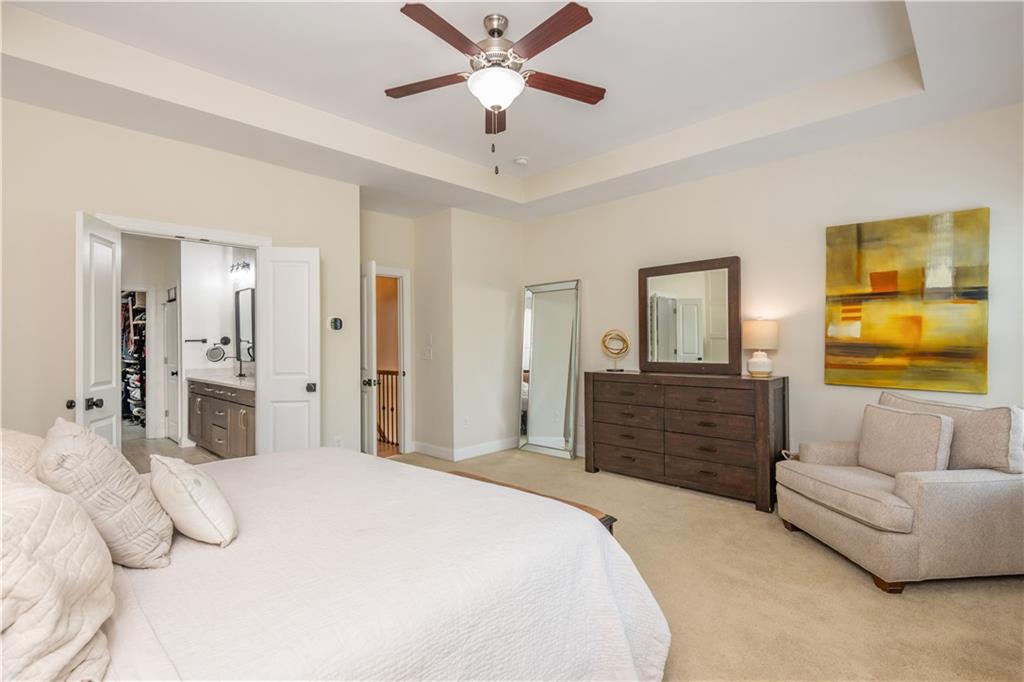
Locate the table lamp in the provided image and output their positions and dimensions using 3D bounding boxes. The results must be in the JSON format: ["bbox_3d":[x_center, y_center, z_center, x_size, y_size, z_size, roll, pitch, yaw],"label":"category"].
[{"bbox_3d":[1.968,0.054,3.831,0.245,0.470,0.245,-1,0,44],"label":"table lamp"}]

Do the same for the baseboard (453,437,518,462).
[{"bbox_3d":[-0.242,1.215,5.542,0.020,0.150,1.080,-1,0,44],"label":"baseboard"}]

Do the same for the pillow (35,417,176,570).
[{"bbox_3d":[-1.221,0.433,1.442,0.480,0.470,0.180,-1,28,42],"label":"pillow"}]

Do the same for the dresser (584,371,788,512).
[{"bbox_3d":[1.482,0.783,4.311,1.645,0.977,0.497,-1,0,44],"label":"dresser"}]

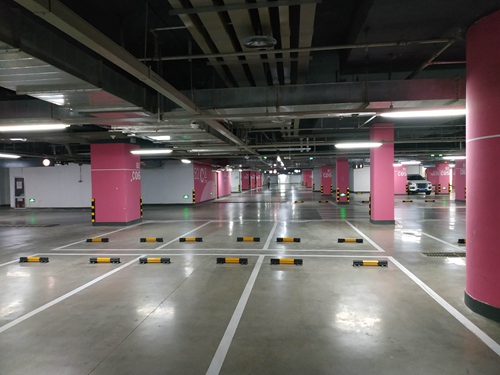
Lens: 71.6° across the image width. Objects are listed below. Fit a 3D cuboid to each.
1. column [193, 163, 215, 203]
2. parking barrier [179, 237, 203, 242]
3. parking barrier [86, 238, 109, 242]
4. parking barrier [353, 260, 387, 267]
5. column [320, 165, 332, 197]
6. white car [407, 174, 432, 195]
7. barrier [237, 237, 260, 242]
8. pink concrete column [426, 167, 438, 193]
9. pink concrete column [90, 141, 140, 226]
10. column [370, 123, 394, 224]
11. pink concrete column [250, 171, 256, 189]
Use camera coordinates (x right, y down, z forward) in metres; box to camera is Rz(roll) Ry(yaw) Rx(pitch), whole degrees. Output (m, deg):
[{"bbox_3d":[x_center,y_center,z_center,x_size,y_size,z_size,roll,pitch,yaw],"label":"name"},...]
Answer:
[{"bbox_3d":[-3.514,-0.340,24.767,0.750,2.700,5.000,-1,1,8],"label":"column"},{"bbox_3d":[-1.467,1.305,8.703,0.560,0.097,0.110,-1,1,8],"label":"parking barrier"},{"bbox_3d":[-4.009,1.389,9.184,0.580,0.105,0.150,-1,1,8],"label":"parking barrier"},{"bbox_3d":[2.046,1.292,5.925,0.560,0.097,0.110,-1,1,8],"label":"parking barrier"},{"bbox_3d":[6.546,-0.648,29.551,0.880,2.620,0.800,-1,1,8],"label":"column"},{"bbox_3d":[13.340,-0.309,28.962,1.870,1.660,4.600,-1,1,8],"label":"white car"},{"bbox_3d":[-0.025,1.315,8.737,0.580,0.105,0.150,-1,1,8],"label":"barrier"},{"bbox_3d":[15.798,-0.668,29.726,0.839,2.500,0.889,-1,1,8],"label":"pink concrete column"},{"bbox_3d":[-4.949,-0.102,12.972,1.303,2.960,1.283,-1,1,8],"label":"pink concrete column"},{"bbox_3d":[4.223,-0.447,11.122,0.650,3.220,0.610,-1,1,8],"label":"column"},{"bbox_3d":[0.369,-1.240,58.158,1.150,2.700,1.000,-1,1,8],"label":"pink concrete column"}]

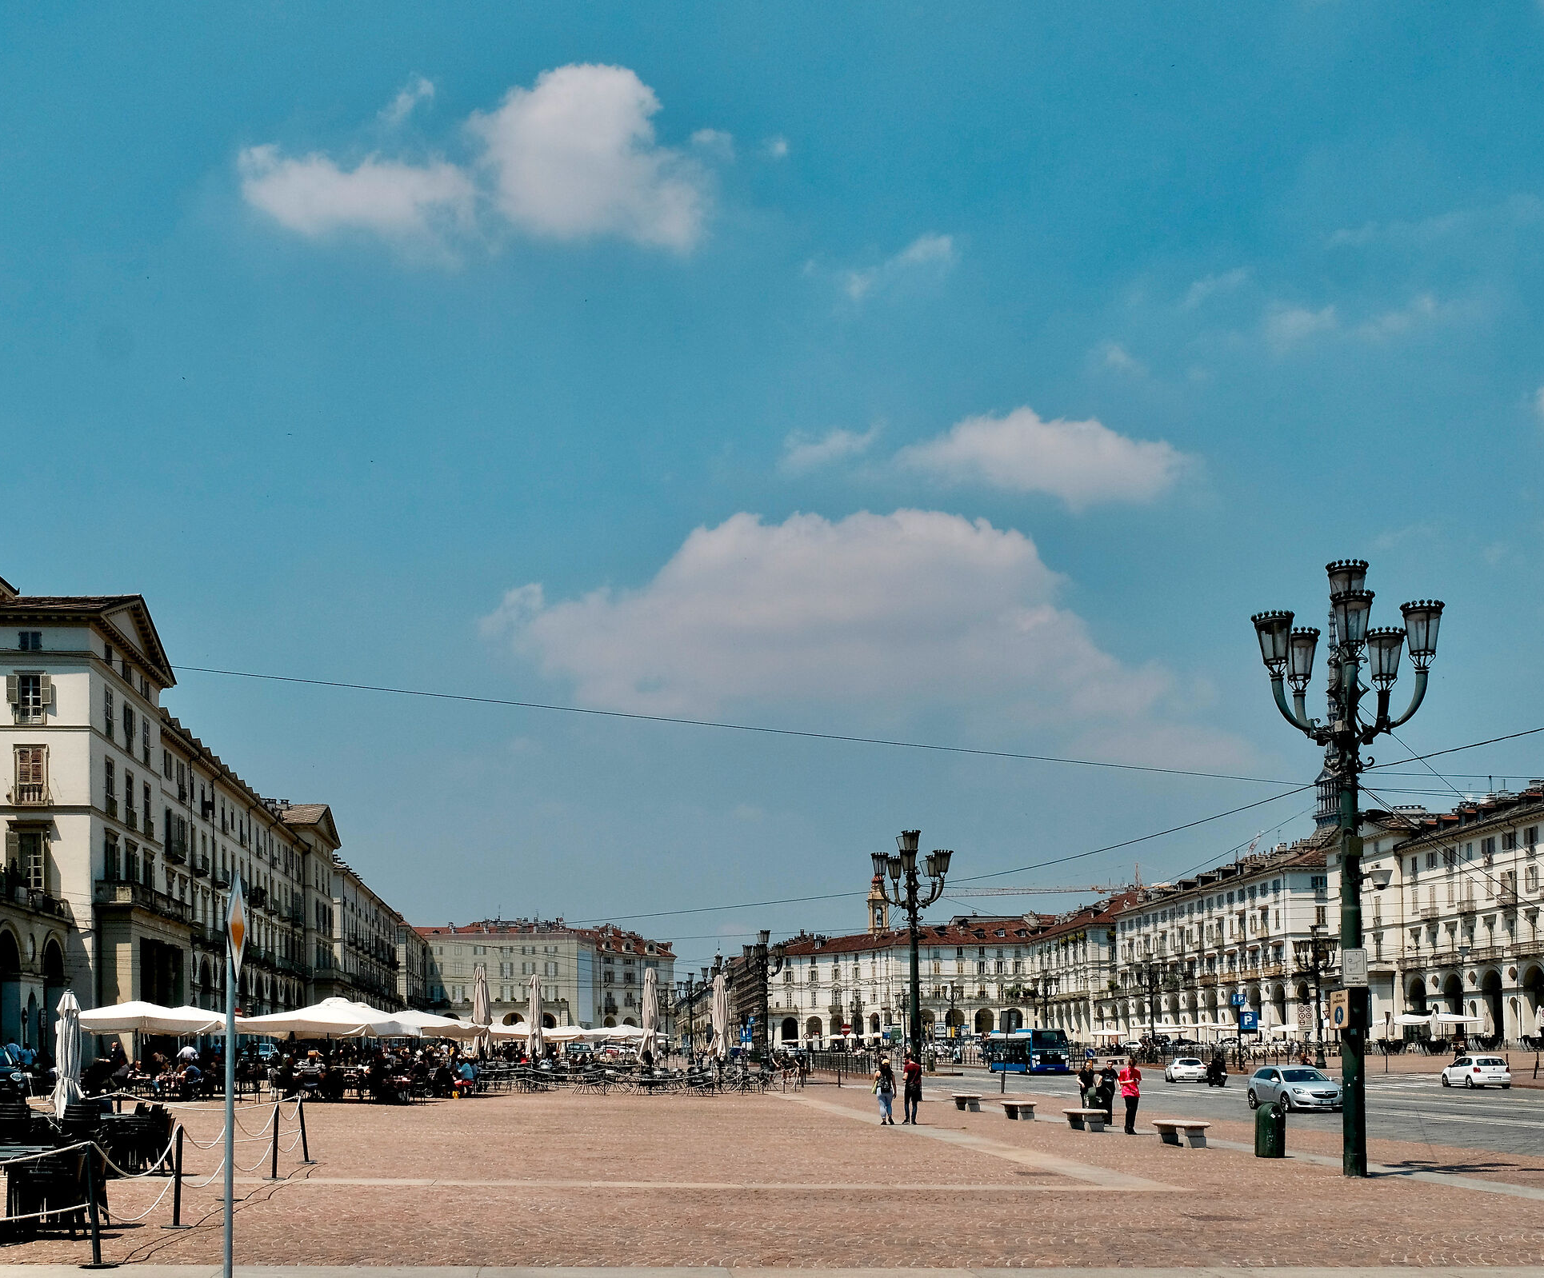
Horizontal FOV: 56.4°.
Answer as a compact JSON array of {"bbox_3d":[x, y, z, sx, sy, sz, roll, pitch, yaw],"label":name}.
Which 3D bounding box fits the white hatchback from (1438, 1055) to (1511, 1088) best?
[{"bbox_3d":[31.575,19.397,64.536,1.690,1.460,3.970,-2,-15,6],"label":"white hatchback"}]

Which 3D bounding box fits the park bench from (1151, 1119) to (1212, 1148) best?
[{"bbox_3d":[8.369,10.116,29.478,0.520,0.500,1.700,1,-14,-7],"label":"park bench"}]

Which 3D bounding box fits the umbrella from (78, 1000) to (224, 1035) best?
[{"bbox_3d":[-22.373,14.777,51.670,4.600,3.400,4.600,7,-16,-24],"label":"umbrella"}]

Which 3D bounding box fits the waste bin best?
[{"bbox_3d":[9.156,9.033,26.481,0.550,1.000,0.550,3,-14,-12],"label":"waste bin"}]

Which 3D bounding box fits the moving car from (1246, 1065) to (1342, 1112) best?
[{"bbox_3d":[17.927,15.433,49.500,1.860,1.500,4.850,1,-14,-6],"label":"moving car"}]

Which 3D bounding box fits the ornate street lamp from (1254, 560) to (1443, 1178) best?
[{"bbox_3d":[9.354,3.707,23.743,2.880,9.600,2.880,-6,-15,20],"label":"ornate street lamp"}]

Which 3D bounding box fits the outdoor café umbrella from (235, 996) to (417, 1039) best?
[{"bbox_3d":[-15.293,14.259,49.831,4.600,3.400,4.600,-2,-15,8],"label":"outdoor café umbrella"}]

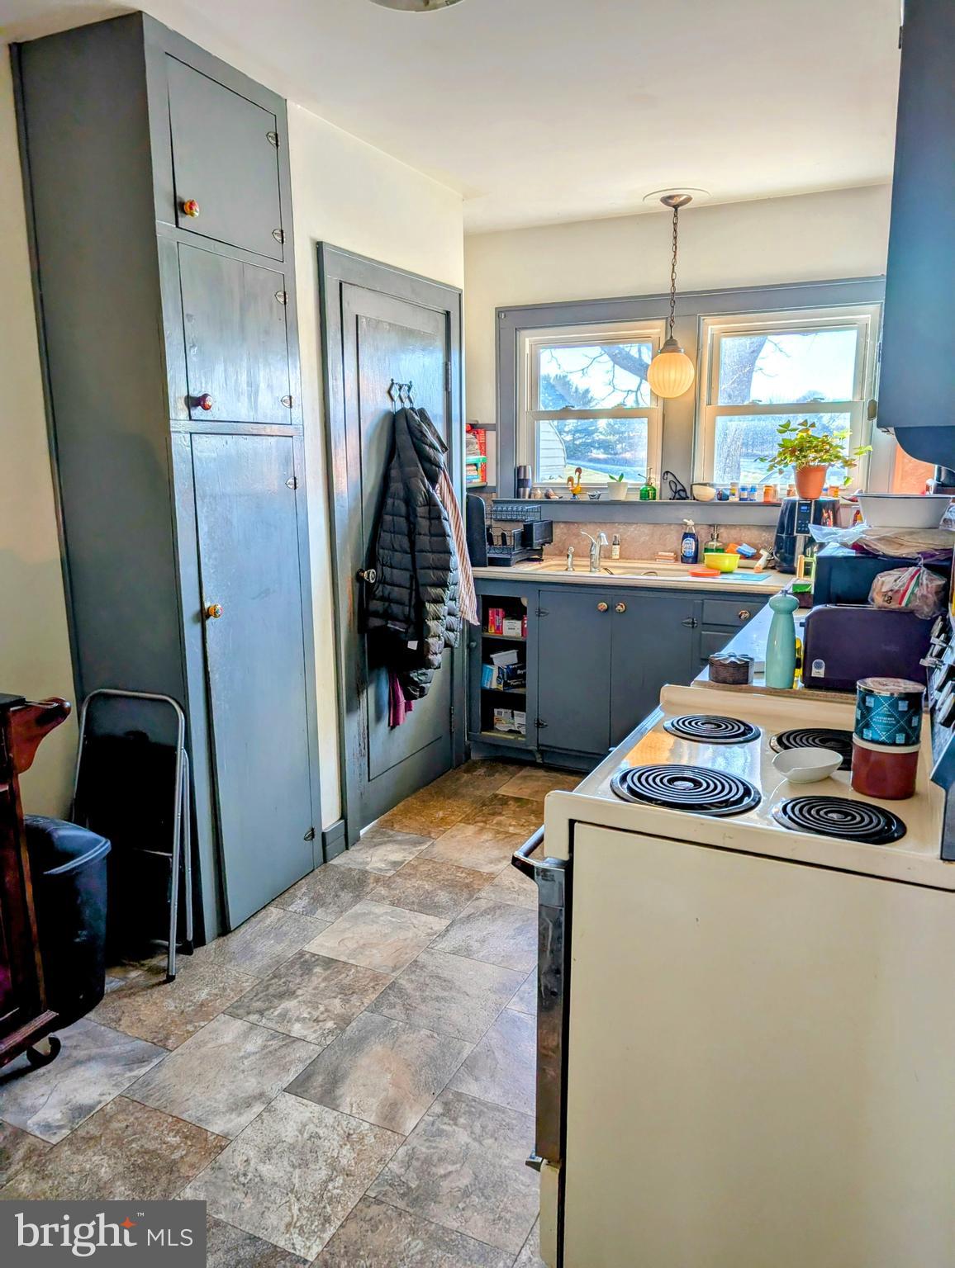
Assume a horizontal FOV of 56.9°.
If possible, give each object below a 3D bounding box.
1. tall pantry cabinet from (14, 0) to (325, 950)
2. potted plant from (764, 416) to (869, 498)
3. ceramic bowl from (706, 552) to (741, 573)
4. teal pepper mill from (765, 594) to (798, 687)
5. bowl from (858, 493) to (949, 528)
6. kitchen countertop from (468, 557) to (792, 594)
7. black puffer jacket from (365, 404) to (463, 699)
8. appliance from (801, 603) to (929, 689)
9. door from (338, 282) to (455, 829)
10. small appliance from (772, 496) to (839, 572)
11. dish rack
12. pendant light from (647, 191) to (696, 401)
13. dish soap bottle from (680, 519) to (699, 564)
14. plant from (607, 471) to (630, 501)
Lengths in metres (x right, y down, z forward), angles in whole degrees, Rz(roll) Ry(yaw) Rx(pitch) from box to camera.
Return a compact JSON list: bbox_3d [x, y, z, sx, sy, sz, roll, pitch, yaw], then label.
[{"bbox_3d":[-0.883,-0.358,2.722,0.460,2.475,0.580,6,13,25],"label":"tall pantry cabinet"},{"bbox_3d":[1.407,-0.722,3.646,0.400,0.325,0.340,5,13,25],"label":"potted plant"},{"bbox_3d":[1.087,-0.316,3.902,0.150,0.076,0.150,6,13,25],"label":"ceramic bowl"},{"bbox_3d":[0.665,0.009,1.921,0.061,0.206,0.061,5,13,25],"label":"teal pepper mill"},{"bbox_3d":[1.085,-0.315,2.247,0.220,0.080,0.220,5,13,25],"label":"bowl"},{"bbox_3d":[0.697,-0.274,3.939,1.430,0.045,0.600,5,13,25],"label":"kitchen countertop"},{"bbox_3d":[-0.226,-0.338,3.369,0.280,1.020,0.460,5,13,25],"label":"black puffer jacket"},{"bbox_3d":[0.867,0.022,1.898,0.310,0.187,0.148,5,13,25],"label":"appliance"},{"bbox_3d":[-0.302,-0.280,3.518,0.045,1.980,0.775,6,13,25],"label":"door"},{"bbox_3d":[1.427,-0.430,3.840,0.252,0.322,0.280,6,13,28],"label":"small appliance"},{"bbox_3d":[0.162,-0.481,4.263,0.360,0.258,0.380,6,13,25],"label":"dish rack"},{"bbox_3d":[0.846,-1.440,3.782,0.205,0.830,0.205,5,13,25],"label":"pendant light"},{"bbox_3d":[0.990,-0.432,4.139,0.078,0.208,0.050,4,12,20],"label":"dish soap bottle"},{"bbox_3d":[0.681,-0.714,4.258,0.102,0.138,0.102,6,13,25],"label":"plant"}]

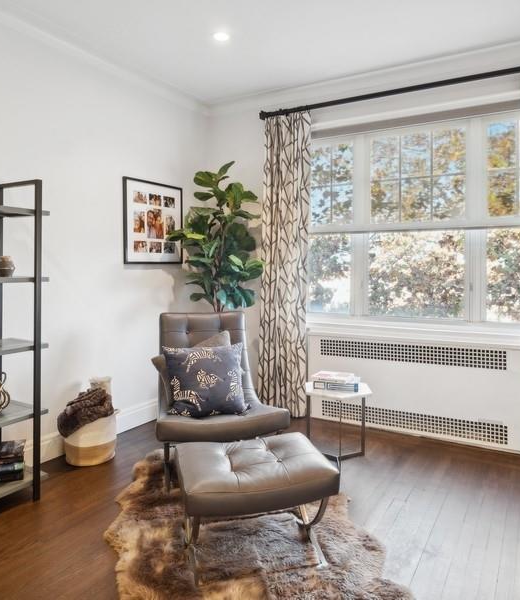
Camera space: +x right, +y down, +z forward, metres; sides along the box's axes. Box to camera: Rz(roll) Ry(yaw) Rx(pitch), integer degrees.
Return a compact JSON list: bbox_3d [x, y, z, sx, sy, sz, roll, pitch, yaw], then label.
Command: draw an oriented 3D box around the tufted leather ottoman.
[{"bbox_3d":[-0.036,0.893,2.110,0.660,0.390,0.520,-1,3,-15],"label":"tufted leather ottoman"}]

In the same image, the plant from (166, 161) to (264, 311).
[{"bbox_3d":[-0.310,-0.058,3.600,0.740,2.060,0.680,0,3,-6],"label":"plant"}]

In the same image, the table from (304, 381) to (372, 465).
[{"bbox_3d":[0.510,0.803,2.940,0.420,0.455,0.440,0,3,0],"label":"table"}]

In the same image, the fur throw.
[{"bbox_3d":[-1.117,0.714,2.880,0.330,0.280,0.280,-2,4,-30],"label":"fur throw"}]

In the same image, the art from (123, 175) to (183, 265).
[{"bbox_3d":[-0.869,-0.633,3.733,0.030,0.675,0.700,2,4,28],"label":"art"}]

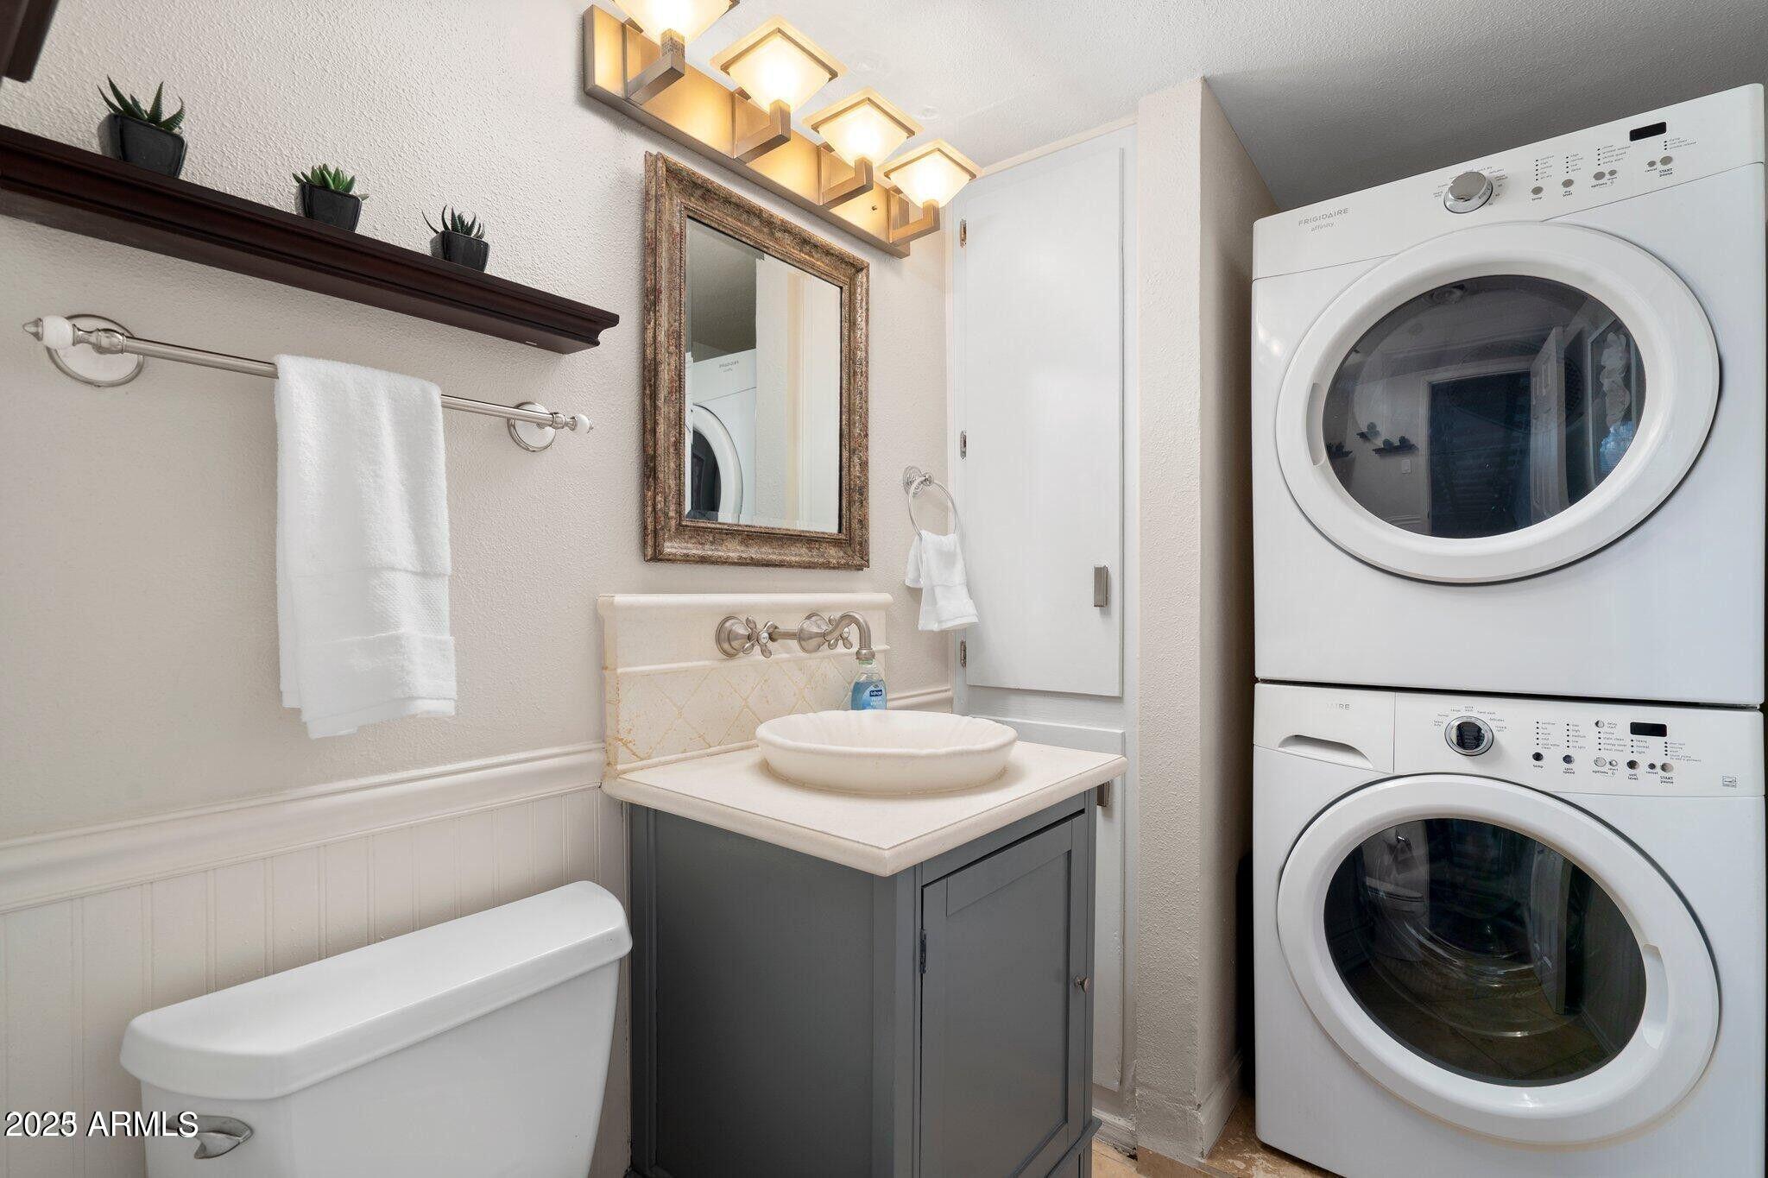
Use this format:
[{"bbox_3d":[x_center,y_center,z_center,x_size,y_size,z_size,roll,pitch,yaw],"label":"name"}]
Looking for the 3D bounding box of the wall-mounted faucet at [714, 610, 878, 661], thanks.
[{"bbox_3d":[-0.113,0.081,1.375,0.237,0.084,0.275,0,-1,39],"label":"wall-mounted faucet"}]

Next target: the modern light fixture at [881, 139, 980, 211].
[{"bbox_3d":[0.103,-0.852,1.677,0.165,0.083,0.165,0,-1,39],"label":"modern light fixture"}]

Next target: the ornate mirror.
[{"bbox_3d":[-0.205,-0.373,1.475,0.037,0.662,0.538,0,-1,39],"label":"ornate mirror"}]

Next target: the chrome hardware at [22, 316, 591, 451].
[{"bbox_3d":[-0.615,-0.237,0.937,0.075,0.073,0.557,0,-1,39],"label":"chrome hardware"}]

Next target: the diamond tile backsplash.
[{"bbox_3d":[-0.211,0.148,1.459,0.045,0.277,0.676,0,-1,39],"label":"diamond tile backsplash"}]

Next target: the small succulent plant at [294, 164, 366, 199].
[{"bbox_3d":[-0.625,-0.459,0.888,0.058,0.046,0.062,0,-1,39],"label":"small succulent plant"}]

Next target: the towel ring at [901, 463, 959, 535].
[{"bbox_3d":[0.099,-0.189,1.827,0.065,0.203,0.172,0,-1,39],"label":"towel ring"}]

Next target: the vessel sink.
[{"bbox_3d":[0.005,0.260,1.298,0.426,0.060,0.426,0,0,0],"label":"vessel sink"}]

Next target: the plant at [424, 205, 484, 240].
[{"bbox_3d":[-0.541,-0.458,0.991,0.056,0.050,0.060,0,-1,39],"label":"plant"}]

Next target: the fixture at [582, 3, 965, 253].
[{"bbox_3d":[-0.121,-0.826,1.440,0.215,0.139,0.815,0,-1,39],"label":"fixture"}]

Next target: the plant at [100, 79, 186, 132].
[{"bbox_3d":[-0.722,-0.467,0.768,0.058,0.058,0.060,0,-1,39],"label":"plant"}]

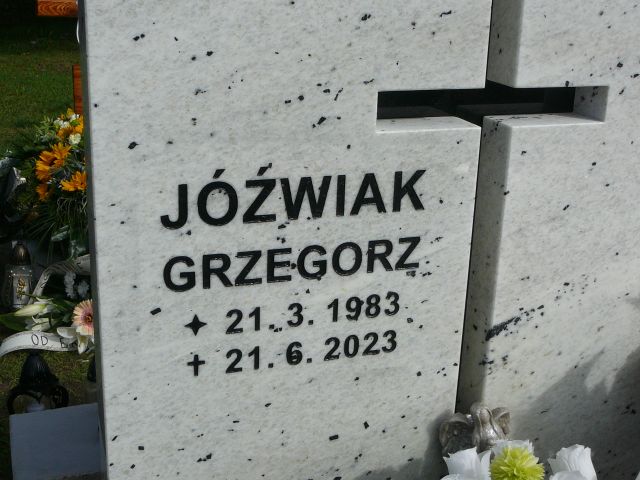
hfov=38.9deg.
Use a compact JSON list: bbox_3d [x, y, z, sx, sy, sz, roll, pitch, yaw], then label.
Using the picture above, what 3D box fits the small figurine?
[{"bbox_3d":[0.214,0.278,1.248,0.100,0.120,0.070,-5,19,-19],"label":"small figurine"}]

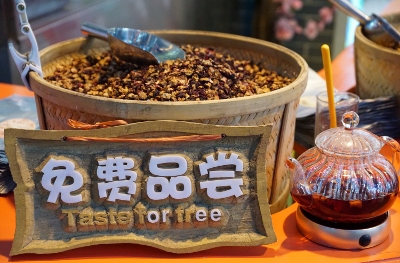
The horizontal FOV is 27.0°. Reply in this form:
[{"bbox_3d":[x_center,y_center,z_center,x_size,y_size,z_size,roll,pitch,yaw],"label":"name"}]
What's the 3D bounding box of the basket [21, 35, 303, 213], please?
[{"bbox_3d":[-0.046,-0.011,1.211,0.390,0.186,0.390,1,20,0],"label":"basket"}]

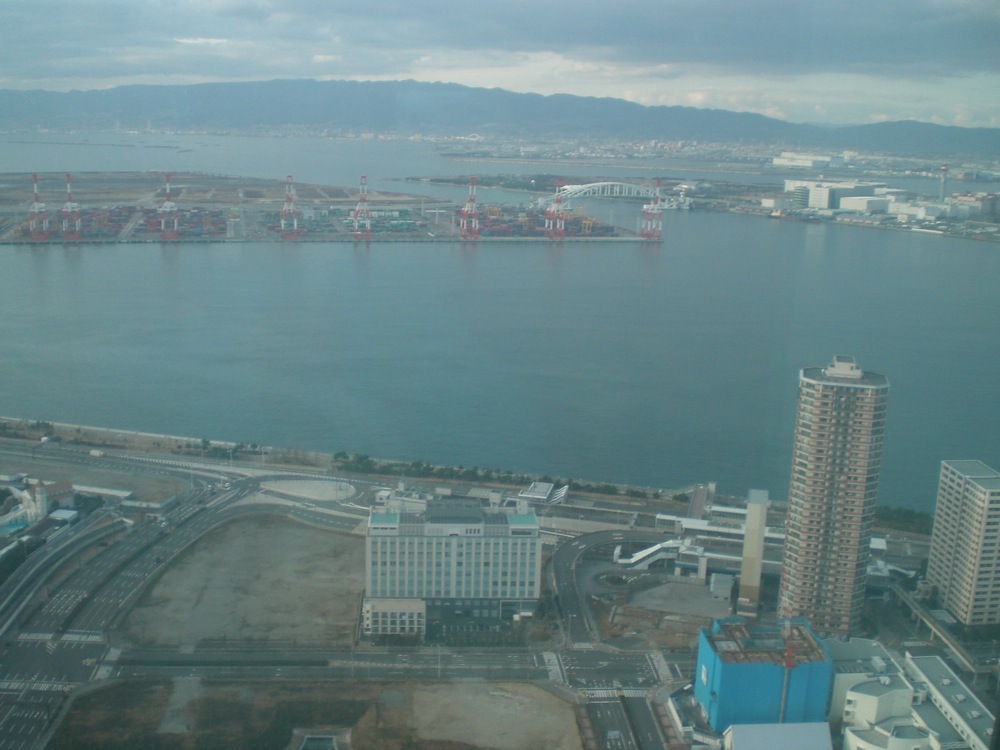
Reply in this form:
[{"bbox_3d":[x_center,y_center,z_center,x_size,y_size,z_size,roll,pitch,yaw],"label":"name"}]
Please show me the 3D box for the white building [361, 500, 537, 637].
[{"bbox_3d":[-18.620,73.770,426.780,67.000,45.000,26.500,1,13,-5],"label":"white building"}]

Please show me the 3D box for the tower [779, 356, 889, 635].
[{"bbox_3d":[129.690,47.070,430.370,33.500,107.500,28.500,5,13,9],"label":"tower"}]

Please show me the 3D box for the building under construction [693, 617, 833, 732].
[{"bbox_3d":[87.100,100.830,372.210,37.000,24.500,32.500,1,13,-7],"label":"building under construction"}]

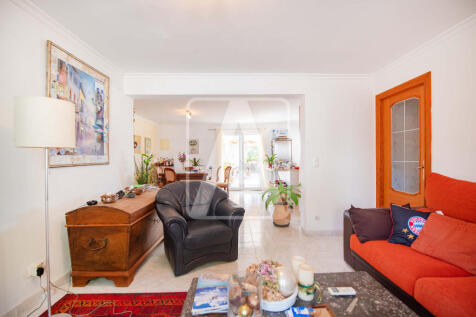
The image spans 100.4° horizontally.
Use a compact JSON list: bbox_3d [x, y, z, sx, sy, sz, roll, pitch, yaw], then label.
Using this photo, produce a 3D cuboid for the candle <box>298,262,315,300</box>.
[{"bbox_3d":[0.383,0.683,1.100,0.082,0.165,0.082,0,0,1],"label":"candle"}]

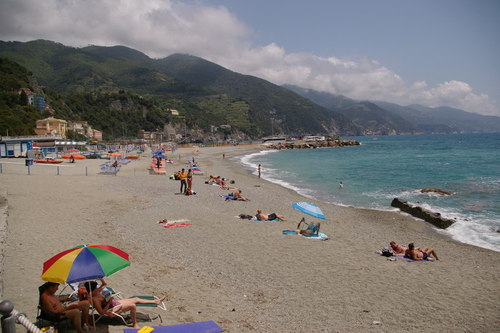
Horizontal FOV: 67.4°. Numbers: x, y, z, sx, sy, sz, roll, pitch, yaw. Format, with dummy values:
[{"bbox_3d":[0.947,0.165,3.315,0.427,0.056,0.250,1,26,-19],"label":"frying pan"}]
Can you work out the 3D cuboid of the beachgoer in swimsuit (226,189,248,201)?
[{"bbox_3d":[-0.688,1.996,25.800,1.150,0.740,0.600,0,5,11],"label":"beachgoer in swimsuit"}]

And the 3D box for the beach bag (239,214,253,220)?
[{"bbox_3d":[-0.241,2.734,20.100,0.700,0.300,0.400,-1,5,0],"label":"beach bag"}]

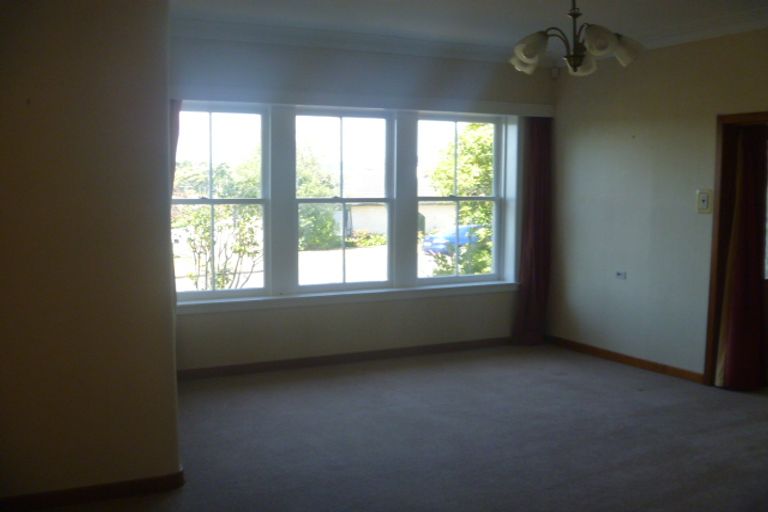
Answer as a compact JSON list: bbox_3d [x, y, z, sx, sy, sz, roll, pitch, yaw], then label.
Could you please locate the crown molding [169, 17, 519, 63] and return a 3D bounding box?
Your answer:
[{"bbox_3d":[-0.165,-1.768,6.223,3.359,0.114,0.114,-3,6,-26],"label":"crown molding"}]

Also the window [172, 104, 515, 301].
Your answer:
[{"bbox_3d":[-0.248,-0.472,6.467,3.283,1.566,0.182,-3,6,-26],"label":"window"}]

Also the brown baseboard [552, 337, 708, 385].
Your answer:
[{"bbox_3d":[2.033,0.877,6.532,0.030,0.076,1.847,-3,6,-26],"label":"brown baseboard"}]

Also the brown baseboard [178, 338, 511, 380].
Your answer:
[{"bbox_3d":[-0.165,0.882,6.514,3.329,0.076,0.030,-3,6,-26],"label":"brown baseboard"}]

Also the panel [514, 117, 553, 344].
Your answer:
[{"bbox_3d":[1.447,-0.229,7.109,0.350,2.143,0.152,-3,6,-26],"label":"panel"}]

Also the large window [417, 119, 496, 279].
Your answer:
[{"bbox_3d":[0.688,-0.527,6.993,0.867,1.464,0.061,-3,6,-26],"label":"large window"}]

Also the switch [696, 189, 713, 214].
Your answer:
[{"bbox_3d":[2.409,-0.409,5.632,0.024,0.179,0.140,-3,6,-26],"label":"switch"}]

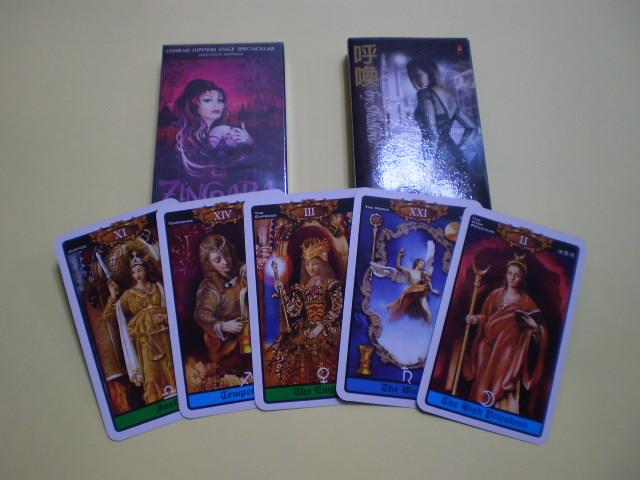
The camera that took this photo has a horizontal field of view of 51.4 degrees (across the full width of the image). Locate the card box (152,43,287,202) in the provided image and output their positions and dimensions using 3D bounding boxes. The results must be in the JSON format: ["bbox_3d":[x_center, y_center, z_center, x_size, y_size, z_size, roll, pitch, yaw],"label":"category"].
[{"bbox_3d":[-0.058,-0.062,0.404,0.076,0.019,0.123,-1,68,-1],"label":"card box"}]

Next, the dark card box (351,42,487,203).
[{"bbox_3d":[0.058,-0.068,0.409,0.077,0.018,0.123,-1,68,-1],"label":"dark card box"}]

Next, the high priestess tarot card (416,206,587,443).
[{"bbox_3d":[0.102,0.045,0.370,0.073,0.001,0.119,16,78,2],"label":"high priestess tarot card"}]

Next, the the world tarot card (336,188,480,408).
[{"bbox_3d":[0.051,0.032,0.371,0.073,0.001,0.119,6,78,0],"label":"the world tarot card"}]

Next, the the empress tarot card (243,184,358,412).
[{"bbox_3d":[-0.003,0.031,0.370,0.073,0.001,0.119,-5,78,-2],"label":"the empress tarot card"}]

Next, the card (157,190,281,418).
[{"bbox_3d":[-0.048,0.033,0.369,0.073,0.001,0.119,-9,79,-3],"label":"card"}]

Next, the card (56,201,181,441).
[{"bbox_3d":[-0.097,0.042,0.366,0.073,0.001,0.119,-19,79,-5],"label":"card"}]

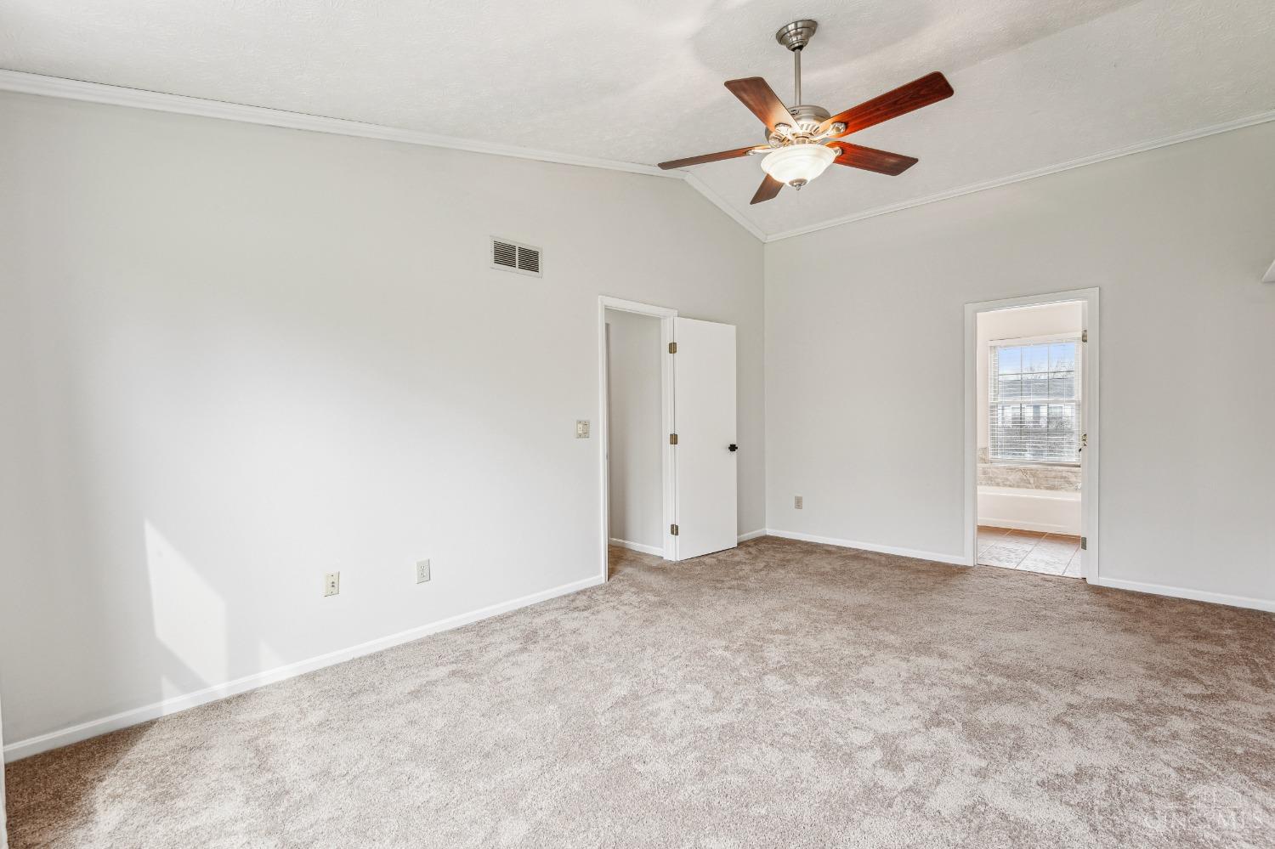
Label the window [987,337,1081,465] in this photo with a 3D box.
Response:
[{"bbox_3d":[4.559,-0.269,6.531,0.877,1.411,0.050,0,1,43],"label":"window"}]

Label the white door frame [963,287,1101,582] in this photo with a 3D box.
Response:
[{"bbox_3d":[3.019,0.087,4.369,0.847,2.123,0.140,0,1,43],"label":"white door frame"}]

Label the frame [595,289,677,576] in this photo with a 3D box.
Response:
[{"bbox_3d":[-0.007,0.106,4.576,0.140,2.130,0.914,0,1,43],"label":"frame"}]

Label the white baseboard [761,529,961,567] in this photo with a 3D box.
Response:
[{"bbox_3d":[1.999,1.114,5.267,1.858,0.066,0.016,0,1,43],"label":"white baseboard"}]

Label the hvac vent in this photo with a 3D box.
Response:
[{"bbox_3d":[-0.780,-1.074,3.658,0.020,0.200,0.400,0,1,43],"label":"hvac vent"}]

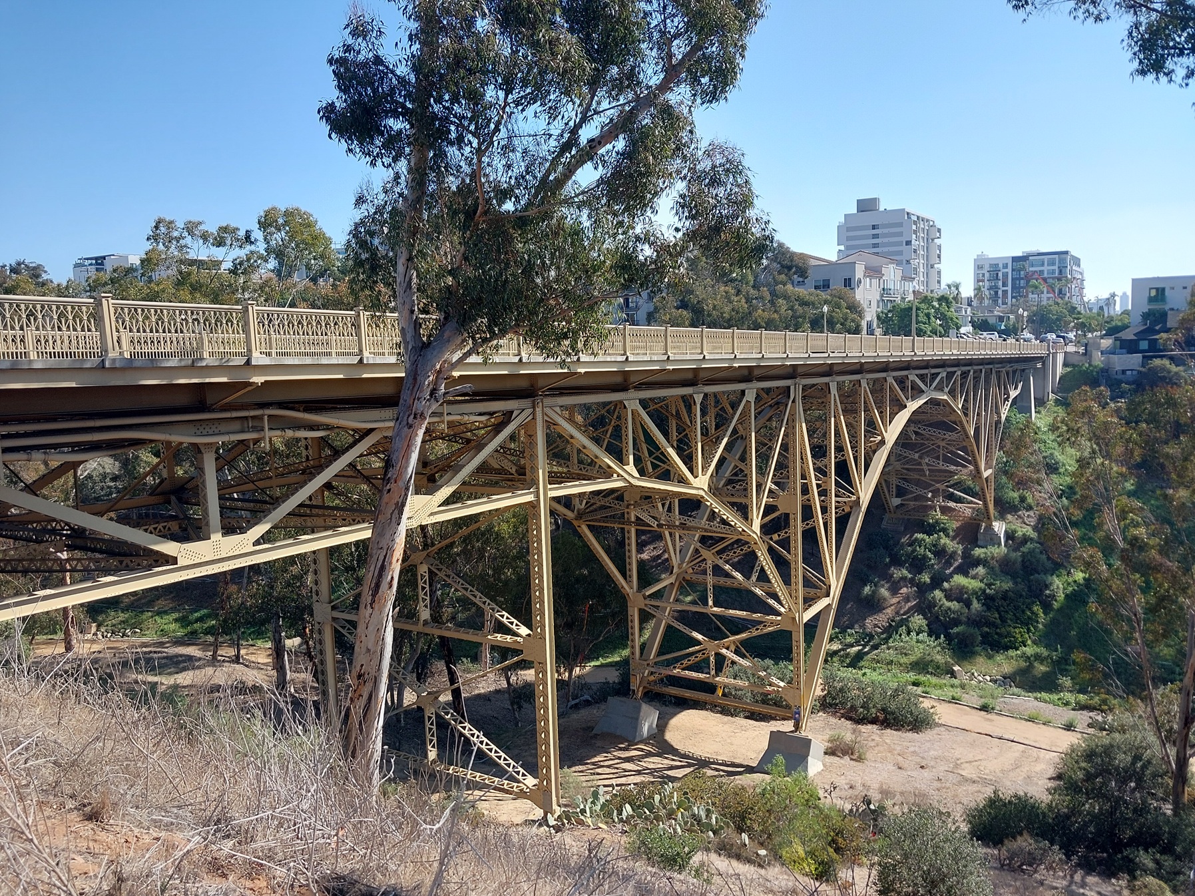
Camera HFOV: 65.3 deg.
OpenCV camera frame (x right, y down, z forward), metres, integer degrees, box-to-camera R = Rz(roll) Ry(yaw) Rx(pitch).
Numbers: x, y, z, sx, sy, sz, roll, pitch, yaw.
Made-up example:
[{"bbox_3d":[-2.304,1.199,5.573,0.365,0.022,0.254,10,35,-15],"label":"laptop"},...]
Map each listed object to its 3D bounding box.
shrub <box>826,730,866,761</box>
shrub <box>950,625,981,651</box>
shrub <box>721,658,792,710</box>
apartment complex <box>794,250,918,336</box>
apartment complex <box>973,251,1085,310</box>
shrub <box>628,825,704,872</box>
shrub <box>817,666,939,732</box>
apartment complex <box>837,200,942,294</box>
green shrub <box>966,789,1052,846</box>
[{"bbox_3d":[14.870,17.665,55.846,2.358,1.468,2.005,2,8,32],"label":"shrub"},{"bbox_3d":[32.084,16.404,81.216,2.587,1.992,2.199,2,8,32],"label":"shrub"},{"bbox_3d":[11.117,16.180,65.133,5.128,2.700,3.846,2,8,32],"label":"shrub"},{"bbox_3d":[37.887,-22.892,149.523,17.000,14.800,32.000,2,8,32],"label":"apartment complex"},{"bbox_3d":[153.720,-54.224,331.594,30.000,26.600,42.000,2,8,32],"label":"apartment complex"},{"bbox_3d":[2.076,12.131,28.200,2.300,1.200,1.800,2,8,32],"label":"shrub"},{"bbox_3d":[18.389,16.210,61.474,7.654,2.900,3.827,2,8,32],"label":"shrub"},{"bbox_3d":[91.510,-54.902,290.617,25.000,42.500,27.000,2,8,32],"label":"apartment complex"},{"bbox_3d":[20.611,18.297,46.793,3.967,2.100,3.174,2,8,32],"label":"green shrub"}]

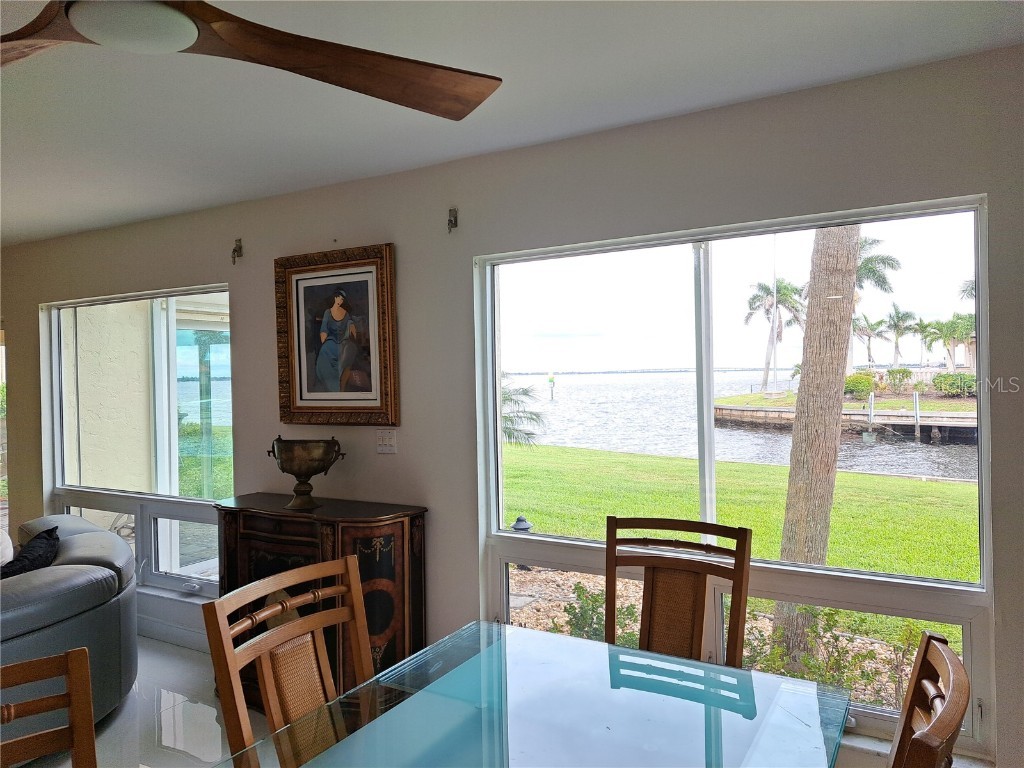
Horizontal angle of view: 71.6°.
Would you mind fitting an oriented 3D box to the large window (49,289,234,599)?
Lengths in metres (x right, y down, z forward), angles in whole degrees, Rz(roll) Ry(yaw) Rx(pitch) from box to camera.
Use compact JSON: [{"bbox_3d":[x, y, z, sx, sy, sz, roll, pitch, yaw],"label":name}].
[{"bbox_3d":[-2.272,0.348,4.318,1.830,1.755,0.100,-1,1,29],"label":"large window"}]

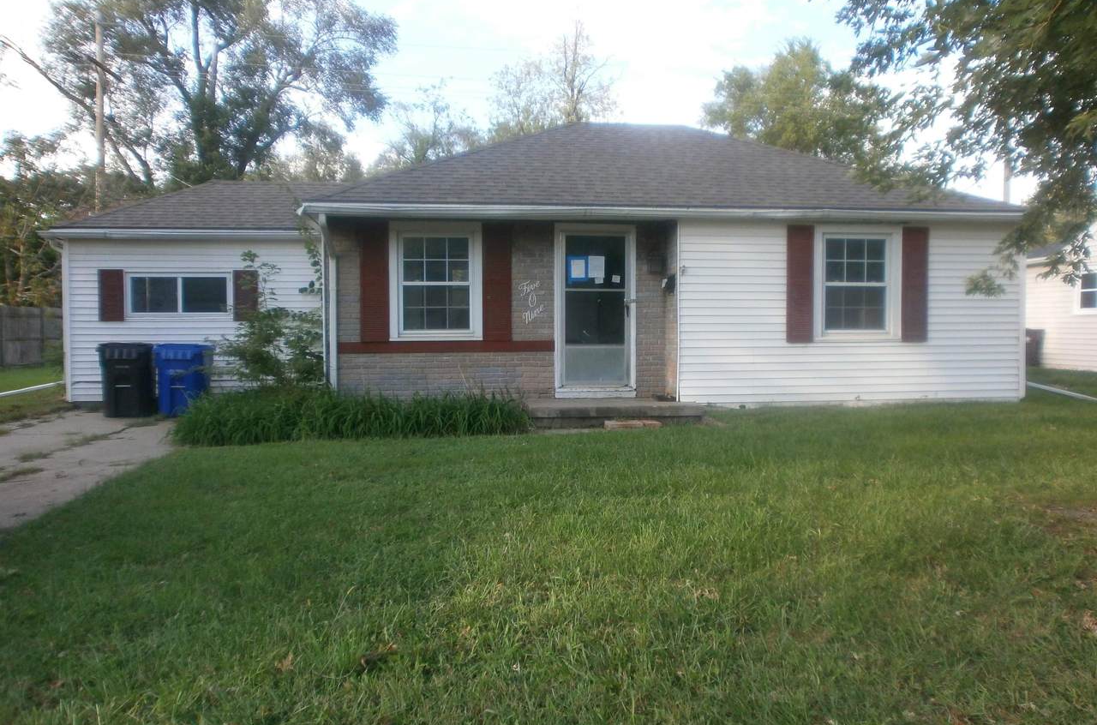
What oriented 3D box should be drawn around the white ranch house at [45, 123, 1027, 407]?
[{"bbox_3d":[-0.794,-1.660,13.724,13.250,4.350,7.250,0,2,-6],"label":"white ranch house"}]

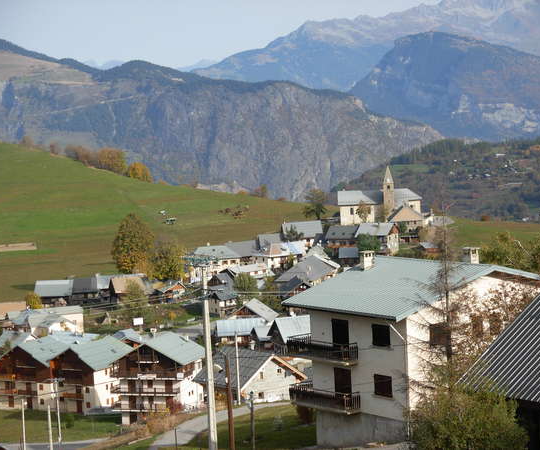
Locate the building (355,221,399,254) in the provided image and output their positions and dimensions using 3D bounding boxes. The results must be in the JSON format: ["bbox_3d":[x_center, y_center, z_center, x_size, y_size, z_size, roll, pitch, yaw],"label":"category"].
[{"bbox_3d":[34.610,4.450,580.000,12.200,9.800,8.800,0,5,27],"label":"building"}]

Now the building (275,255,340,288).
[{"bbox_3d":[9.820,12.340,466.000,12.000,8.500,18.000,-1,5,18],"label":"building"}]

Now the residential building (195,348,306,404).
[{"bbox_3d":[-3.290,22.820,280.860,12.170,6.680,13.440,-5,6,-35],"label":"residential building"}]

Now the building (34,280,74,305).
[{"bbox_3d":[-62.110,19.440,520.000,11.000,6.300,9.000,-2,5,0],"label":"building"}]

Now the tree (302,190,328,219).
[{"bbox_3d":[17.390,-7.890,690.000,9.300,12.200,9.300,-2,5,0],"label":"tree"}]

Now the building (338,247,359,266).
[{"bbox_3d":[26.800,10.900,615.000,6.600,6.000,7.000,-2,5,5],"label":"building"}]

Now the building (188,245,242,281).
[{"bbox_3d":[-14.700,10.340,480.000,13.000,9.000,10.000,-2,5,2],"label":"building"}]

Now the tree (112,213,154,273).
[{"bbox_3d":[-42.240,5.740,555.000,13.200,18.800,13.200,-2,5,0],"label":"tree"}]

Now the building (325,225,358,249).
[{"bbox_3d":[26.410,4.230,665.000,10.500,8.000,9.500,-1,5,20],"label":"building"}]

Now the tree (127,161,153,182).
[{"bbox_3d":[-61.490,-24.790,850.000,11.800,9.400,11.000,-2,5,0],"label":"tree"}]

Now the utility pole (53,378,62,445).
[{"bbox_3d":[-33.950,29.800,288.000,1.200,10.400,0.500,-2,5,0],"label":"utility pole"}]

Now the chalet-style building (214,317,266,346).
[{"bbox_3d":[-6.430,23.110,390.000,10.200,6.000,8.500,-2,5,-4],"label":"chalet-style building"}]

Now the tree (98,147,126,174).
[{"bbox_3d":[-78.580,-32.250,900.000,13.000,13.000,13.000,-2,5,0],"label":"tree"}]

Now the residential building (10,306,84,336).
[{"bbox_3d":[-49.940,21.760,404.000,14.500,7.400,12.000,-4,5,-15],"label":"residential building"}]

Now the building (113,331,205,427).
[{"bbox_3d":[-18.540,25.790,303.000,13.000,13.600,12.000,-1,5,17],"label":"building"}]

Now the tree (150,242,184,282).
[{"bbox_3d":[-27.810,10.010,490.000,8.900,10.500,8.900,-2,5,0],"label":"tree"}]

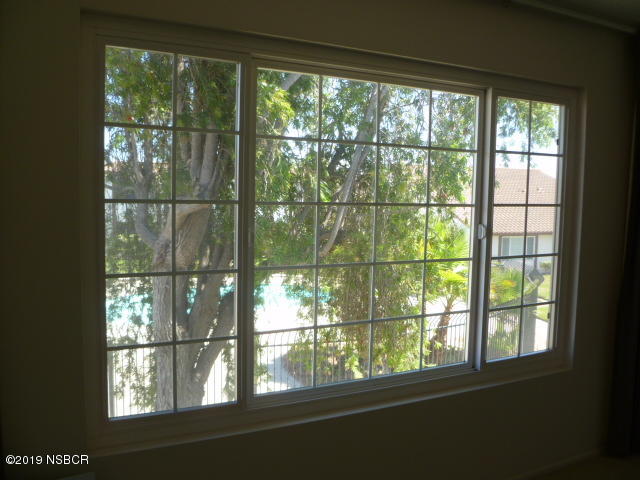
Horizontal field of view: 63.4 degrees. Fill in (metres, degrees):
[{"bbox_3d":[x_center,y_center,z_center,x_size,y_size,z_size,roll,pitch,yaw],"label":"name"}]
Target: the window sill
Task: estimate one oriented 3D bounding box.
[{"bbox_3d":[0.268,0.695,2.375,2.443,0.097,0.100,-1,5,-25],"label":"window sill"}]

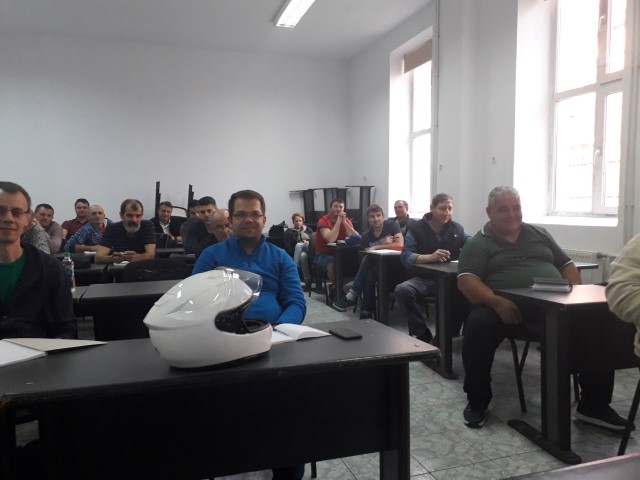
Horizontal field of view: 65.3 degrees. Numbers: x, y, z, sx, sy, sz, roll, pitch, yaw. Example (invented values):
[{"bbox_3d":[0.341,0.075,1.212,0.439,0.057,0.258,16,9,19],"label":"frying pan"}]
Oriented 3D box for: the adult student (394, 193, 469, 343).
[{"bbox_3d":[0.901,0.286,4.071,0.600,1.300,0.800,0,3,-3],"label":"adult student"}]

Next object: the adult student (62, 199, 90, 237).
[{"bbox_3d":[-3.129,0.153,6.617,0.540,1.330,0.800,-2,3,-23],"label":"adult student"}]

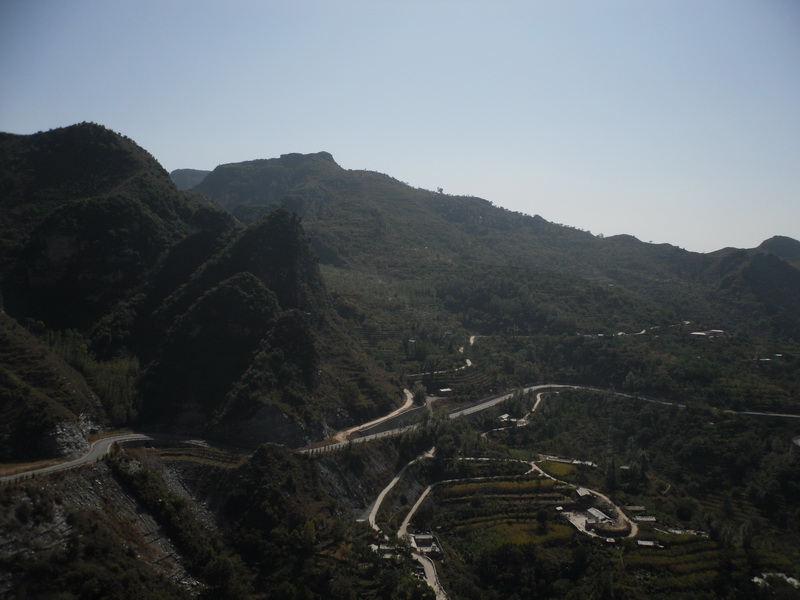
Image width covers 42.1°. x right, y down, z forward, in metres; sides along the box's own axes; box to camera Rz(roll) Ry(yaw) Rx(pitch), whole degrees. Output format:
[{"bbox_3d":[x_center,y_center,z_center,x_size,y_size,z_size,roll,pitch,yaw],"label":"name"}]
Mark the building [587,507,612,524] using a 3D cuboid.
[{"bbox_3d":[108.833,117.718,567.801,5.814,3.324,16.737,-4,10,-21],"label":"building"}]

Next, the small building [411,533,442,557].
[{"bbox_3d":[13.264,122.306,520.663,13.848,4.338,17.659,-1,10,-5],"label":"small building"}]

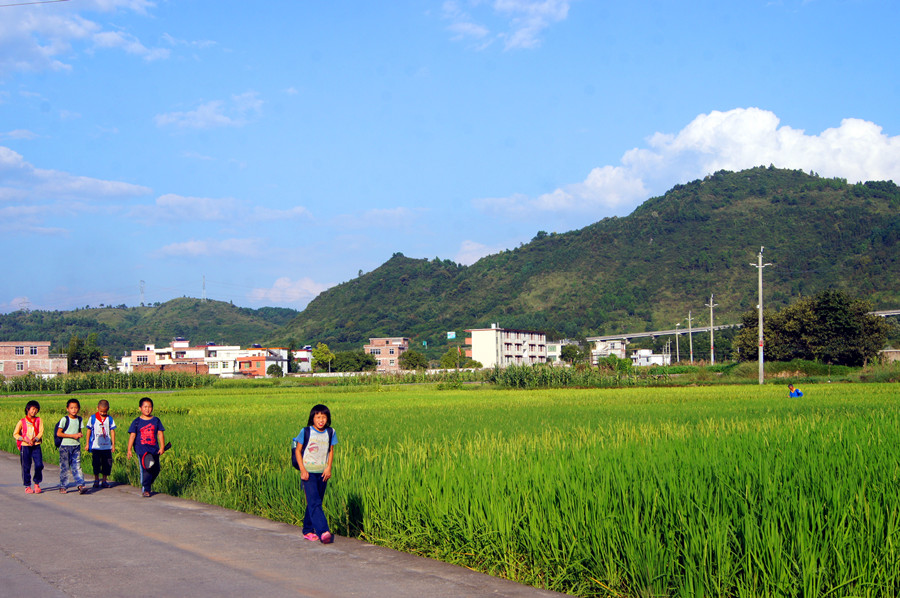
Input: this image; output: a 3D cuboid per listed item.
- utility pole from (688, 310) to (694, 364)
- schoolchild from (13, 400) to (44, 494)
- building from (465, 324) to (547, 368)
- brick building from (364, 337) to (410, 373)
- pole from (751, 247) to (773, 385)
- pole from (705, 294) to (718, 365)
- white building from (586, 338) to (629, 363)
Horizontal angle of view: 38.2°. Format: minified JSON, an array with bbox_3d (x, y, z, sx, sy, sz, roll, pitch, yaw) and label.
[{"bbox_3d":[38.819,6.470,209.000,1.400,9.000,0.350,-1,-3,9],"label":"utility pole"},{"bbox_3d":[-5.579,1.963,17.200,0.380,1.230,0.330,2,-4,-33],"label":"schoolchild"},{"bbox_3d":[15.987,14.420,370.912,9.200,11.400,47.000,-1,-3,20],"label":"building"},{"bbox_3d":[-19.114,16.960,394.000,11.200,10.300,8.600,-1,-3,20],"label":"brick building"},{"bbox_3d":[21.109,1.132,88.000,1.500,9.400,0.350,-1,-3,9],"label":"pole"},{"bbox_3d":[31.474,3.964,156.000,1.500,9.100,0.350,-1,-3,9],"label":"pole"},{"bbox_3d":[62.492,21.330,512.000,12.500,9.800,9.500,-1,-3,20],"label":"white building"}]

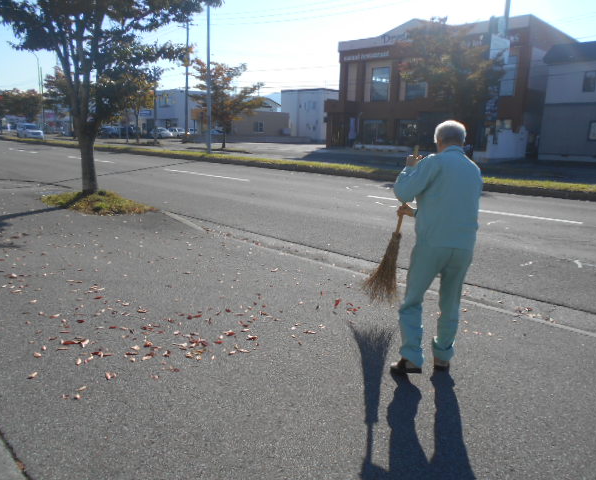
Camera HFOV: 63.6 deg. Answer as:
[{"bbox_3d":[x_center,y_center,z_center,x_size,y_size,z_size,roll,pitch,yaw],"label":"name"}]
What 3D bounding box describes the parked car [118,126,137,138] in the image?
[{"bbox_3d":[-20.817,-13.184,58.538,4.200,1.550,1.720,12,18,41],"label":"parked car"}]

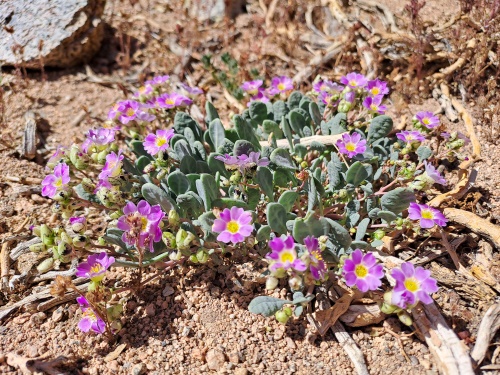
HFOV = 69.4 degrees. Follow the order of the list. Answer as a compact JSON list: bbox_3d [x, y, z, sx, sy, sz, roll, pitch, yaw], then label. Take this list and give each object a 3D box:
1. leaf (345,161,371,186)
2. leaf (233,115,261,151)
[{"bbox_3d":[0.123,-0.015,0.412,0.027,0.034,0.008,5,30,-3],"label":"leaf"},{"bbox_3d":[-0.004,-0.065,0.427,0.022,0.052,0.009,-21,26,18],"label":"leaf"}]

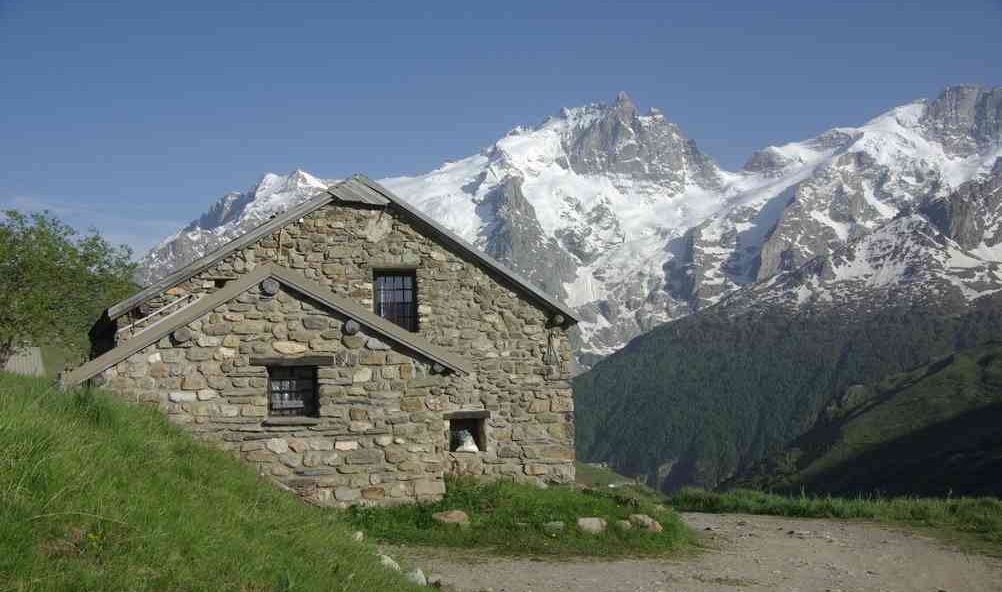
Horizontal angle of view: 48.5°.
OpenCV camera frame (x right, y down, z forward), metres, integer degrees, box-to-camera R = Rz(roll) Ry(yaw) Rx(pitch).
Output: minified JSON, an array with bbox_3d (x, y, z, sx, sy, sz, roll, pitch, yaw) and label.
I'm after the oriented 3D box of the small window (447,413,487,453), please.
[{"bbox_3d":[-0.573,2.165,17.546,0.671,0.625,0.200,1,-4,-22],"label":"small window"}]

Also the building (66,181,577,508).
[{"bbox_3d":[-3.421,0.762,19.349,7.864,4.891,8.300,1,-4,-22],"label":"building"}]

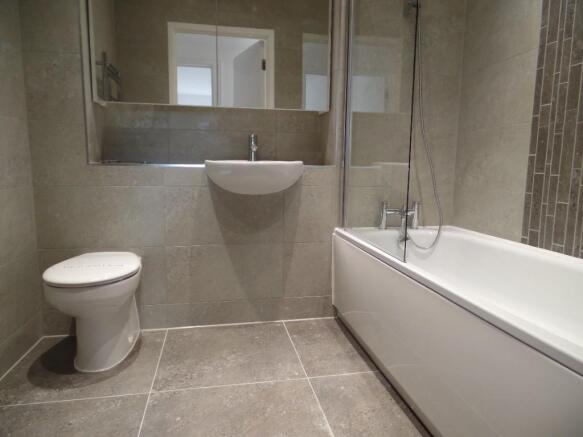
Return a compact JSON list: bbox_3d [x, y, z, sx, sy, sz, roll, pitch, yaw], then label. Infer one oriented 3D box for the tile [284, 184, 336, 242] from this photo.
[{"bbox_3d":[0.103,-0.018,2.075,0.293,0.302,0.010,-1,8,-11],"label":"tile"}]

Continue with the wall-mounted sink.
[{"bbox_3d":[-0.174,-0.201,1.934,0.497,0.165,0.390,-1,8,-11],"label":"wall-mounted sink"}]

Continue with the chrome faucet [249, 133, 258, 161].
[{"bbox_3d":[-0.192,-0.362,1.971,0.043,0.154,0.150,-1,8,-11],"label":"chrome faucet"}]

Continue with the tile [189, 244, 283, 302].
[{"bbox_3d":[-0.303,0.288,2.037,0.527,0.304,0.010,-1,8,-11],"label":"tile"}]

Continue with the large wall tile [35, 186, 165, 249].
[{"bbox_3d":[-0.914,-0.004,1.877,0.586,0.302,0.010,-1,8,-11],"label":"large wall tile"}]

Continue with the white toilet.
[{"bbox_3d":[-0.814,0.403,1.656,0.355,0.425,0.565,-1,8,-11],"label":"white toilet"}]

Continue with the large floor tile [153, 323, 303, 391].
[{"bbox_3d":[-0.283,0.612,1.781,0.600,0.010,0.580,-1,8,-11],"label":"large floor tile"}]

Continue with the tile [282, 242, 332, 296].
[{"bbox_3d":[0.090,0.283,2.113,0.273,0.304,0.010,-1,8,-11],"label":"tile"}]

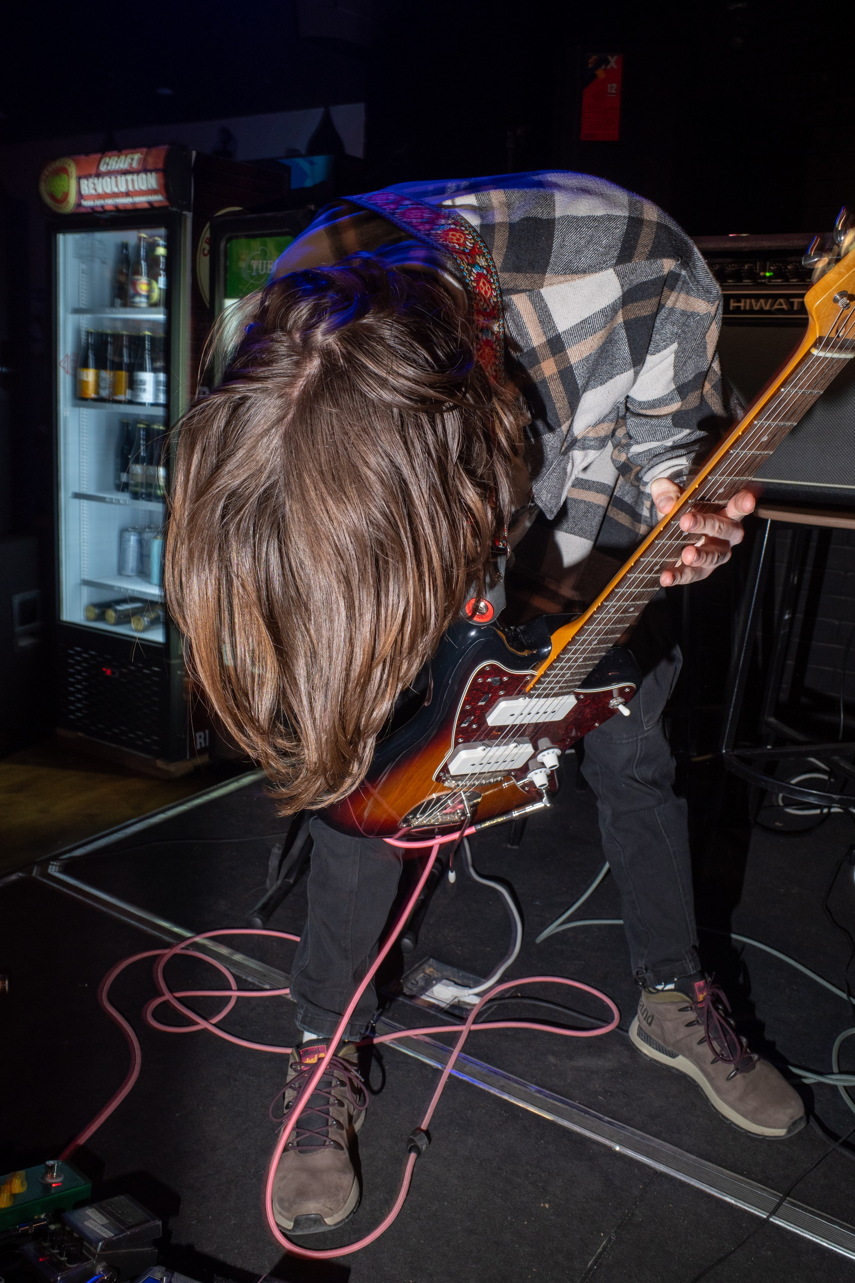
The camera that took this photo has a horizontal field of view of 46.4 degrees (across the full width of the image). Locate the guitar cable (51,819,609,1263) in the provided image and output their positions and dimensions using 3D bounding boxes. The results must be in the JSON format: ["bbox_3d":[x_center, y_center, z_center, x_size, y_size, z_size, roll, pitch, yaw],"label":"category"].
[{"bbox_3d":[-0.119,0.405,1.605,0.980,0.660,0.840,2,15,0],"label":"guitar cable"}]

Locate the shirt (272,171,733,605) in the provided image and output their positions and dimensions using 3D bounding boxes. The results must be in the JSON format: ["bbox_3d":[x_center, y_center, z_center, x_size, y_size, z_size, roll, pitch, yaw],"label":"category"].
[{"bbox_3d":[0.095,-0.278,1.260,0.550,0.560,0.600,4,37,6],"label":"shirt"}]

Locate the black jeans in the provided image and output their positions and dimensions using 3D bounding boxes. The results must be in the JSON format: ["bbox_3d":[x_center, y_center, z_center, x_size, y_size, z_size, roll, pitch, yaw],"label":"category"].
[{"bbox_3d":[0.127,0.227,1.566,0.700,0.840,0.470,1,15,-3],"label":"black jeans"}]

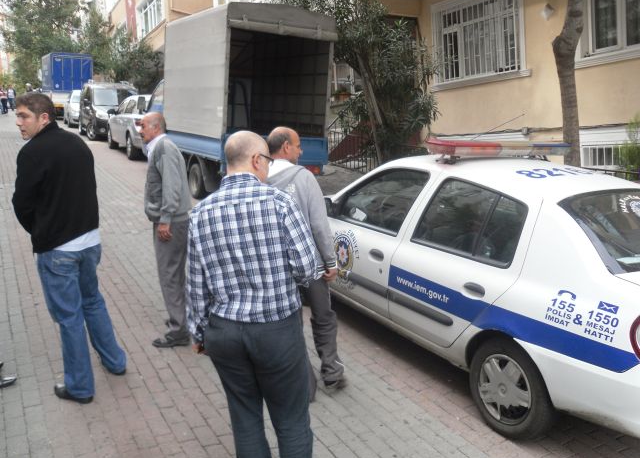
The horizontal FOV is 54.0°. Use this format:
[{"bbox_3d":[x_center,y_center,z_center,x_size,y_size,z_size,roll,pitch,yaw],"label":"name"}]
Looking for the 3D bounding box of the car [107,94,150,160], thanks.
[{"bbox_3d":[-4.335,-2.680,16.389,1.750,1.460,4.250,-3,13,-28],"label":"car"}]

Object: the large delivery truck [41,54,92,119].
[{"bbox_3d":[-14.334,-7.940,35.400,2.200,3.400,6.300,-3,13,-28],"label":"large delivery truck"}]

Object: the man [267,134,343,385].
[{"bbox_3d":[-0.101,0.195,4.072,0.520,1.700,0.420,3,9,42],"label":"man"}]

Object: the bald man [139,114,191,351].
[{"bbox_3d":[-1.147,-0.003,4.641,0.380,1.700,0.500,-4,7,-5],"label":"bald man"}]

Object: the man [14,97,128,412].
[{"bbox_3d":[-1.529,0.078,3.790,0.500,1.760,0.560,2,9,40],"label":"man"}]

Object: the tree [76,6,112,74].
[{"bbox_3d":[-13.094,-9.697,37.374,2.300,6.500,2.300,-7,8,-30],"label":"tree"}]

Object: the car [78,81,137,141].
[{"bbox_3d":[-7.445,-4.209,22.658,1.800,1.900,4.300,-3,13,-28],"label":"car"}]

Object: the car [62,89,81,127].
[{"bbox_3d":[-10.291,-5.255,27.667,1.740,1.490,4.300,-3,13,-28],"label":"car"}]

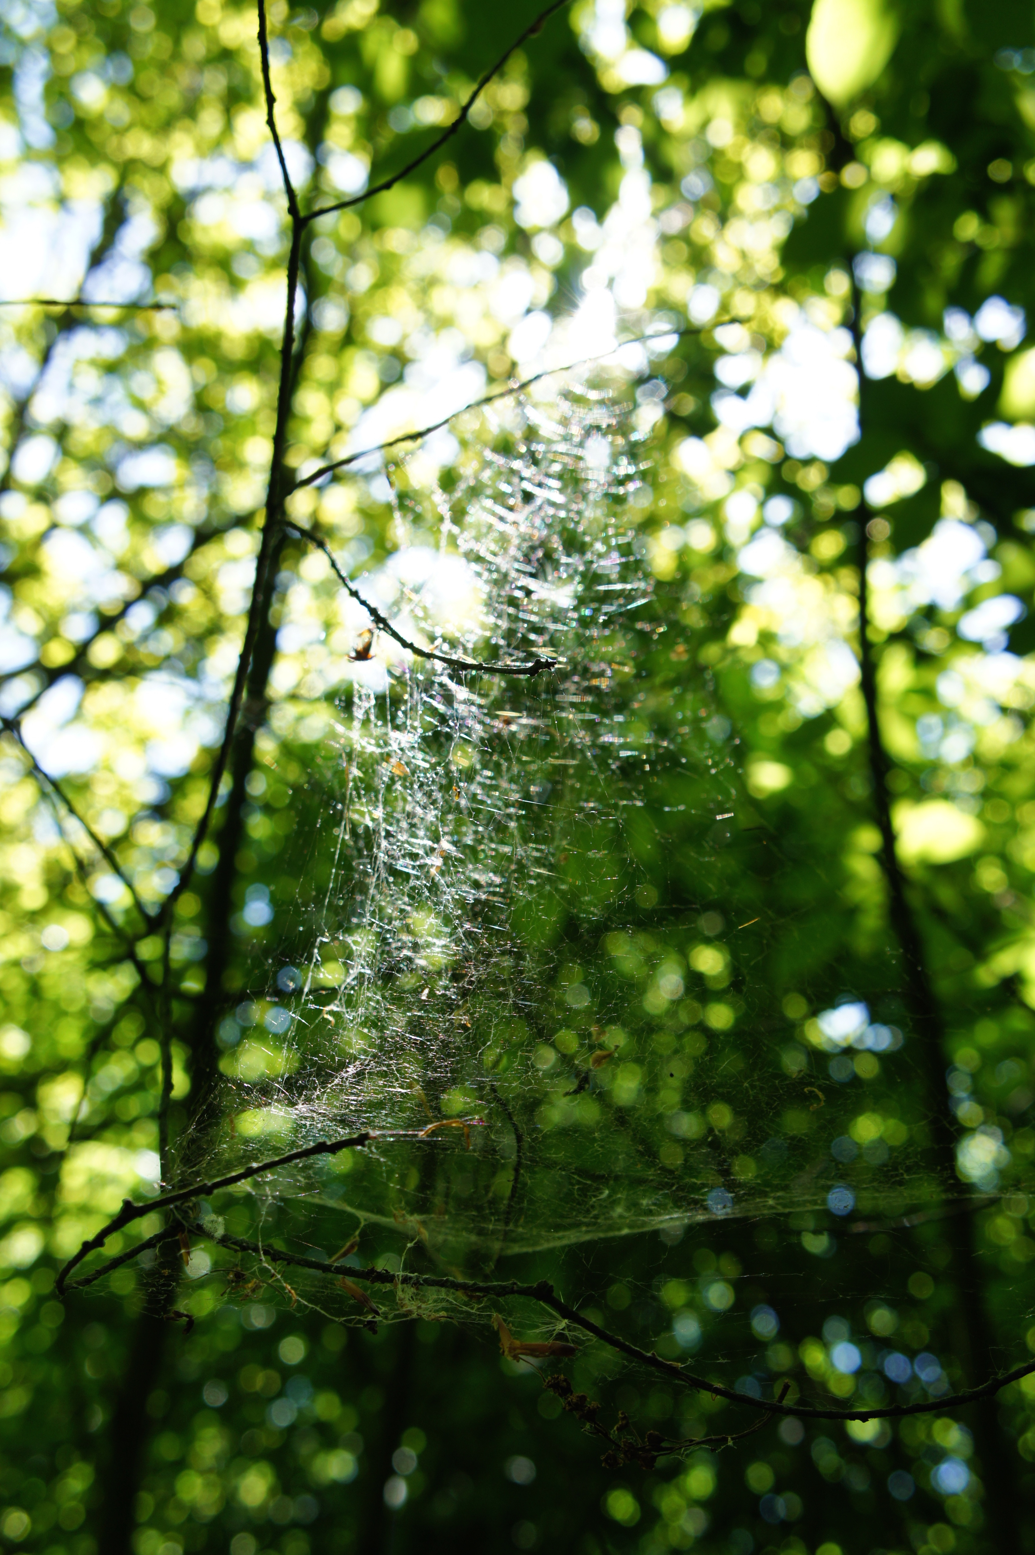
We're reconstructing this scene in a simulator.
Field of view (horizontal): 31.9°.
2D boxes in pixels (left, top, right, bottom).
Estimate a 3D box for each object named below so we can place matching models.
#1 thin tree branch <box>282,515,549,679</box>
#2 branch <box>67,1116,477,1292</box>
[{"bbox_3d":[-0.034,-0.062,0.630,0.095,0.048,0.030,-10,-24,23],"label":"thin tree branch"},{"bbox_3d":[-0.083,0.144,0.610,0.138,0.046,0.040,-3,-22,9],"label":"branch"}]

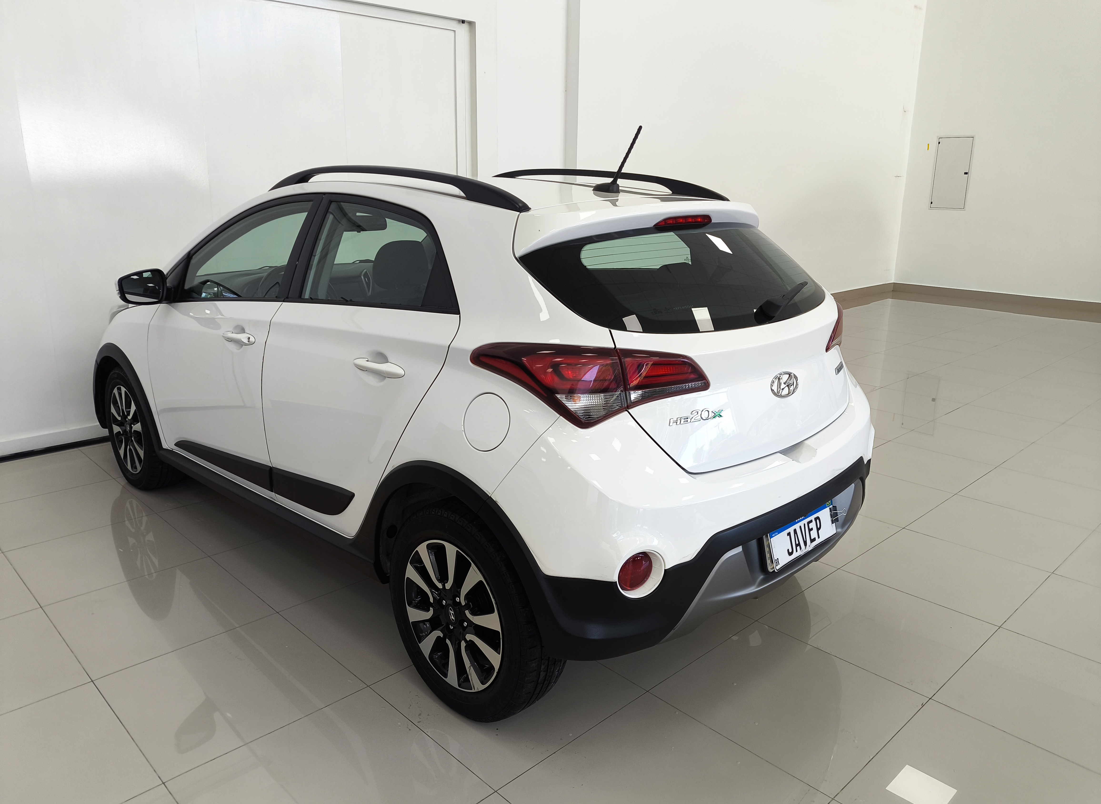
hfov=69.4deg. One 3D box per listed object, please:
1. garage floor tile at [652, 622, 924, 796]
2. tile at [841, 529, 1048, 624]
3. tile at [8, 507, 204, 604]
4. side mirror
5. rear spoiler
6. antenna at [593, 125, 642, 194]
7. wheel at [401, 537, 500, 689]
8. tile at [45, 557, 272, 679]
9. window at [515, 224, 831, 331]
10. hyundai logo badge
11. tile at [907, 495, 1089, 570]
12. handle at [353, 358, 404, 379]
[{"bbox_3d":[0.718,0.888,2.399,0.600,0.010,0.600,-13,20,-42],"label":"garage floor tile"},{"bbox_3d":[1.591,0.684,3.200,0.600,0.010,0.600,-13,20,-42],"label":"tile"},{"bbox_3d":[-1.826,0.631,3.268,0.600,0.010,0.600,-13,20,-42],"label":"tile"},{"bbox_3d":[-1.647,-0.465,3.201,0.140,0.145,0.200,14,20,42],"label":"side mirror"},{"bbox_3d":[0.351,-0.558,2.496,0.210,0.160,1.180,14,20,42],"label":"rear spoiler"},{"bbox_3d":[0.211,-0.779,2.578,0.200,0.205,0.055,14,20,42],"label":"antenna"},{"bbox_3d":[-0.229,0.586,2.283,0.437,0.437,0.160,14,20,42],"label":"wheel"},{"bbox_3d":[-1.397,0.748,2.843,0.600,0.010,0.600,-13,20,-42],"label":"tile"},{"bbox_3d":[0.491,-0.370,2.404,1.280,0.080,0.430,-14,59,-44],"label":"window"},{"bbox_3d":[0.678,-0.049,2.299,0.148,0.074,0.015,-14,3,-44],"label":"hyundai logo badge"},{"bbox_3d":[2.033,0.581,3.608,0.600,0.010,0.600,-13,20,-42],"label":"tile"},{"bbox_3d":[-0.482,-0.096,2.246,0.245,0.045,0.045,14,20,42],"label":"handle"}]

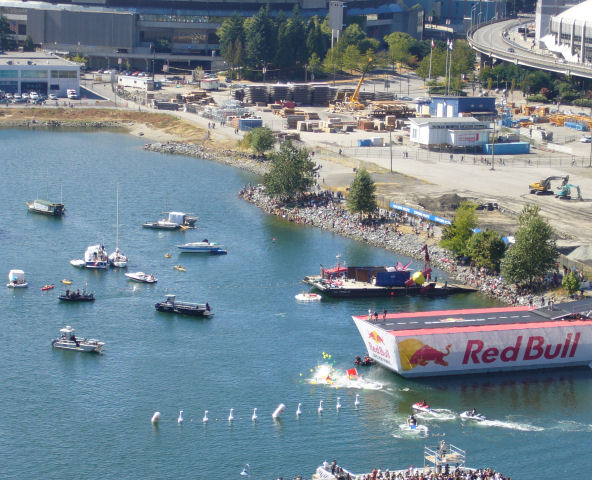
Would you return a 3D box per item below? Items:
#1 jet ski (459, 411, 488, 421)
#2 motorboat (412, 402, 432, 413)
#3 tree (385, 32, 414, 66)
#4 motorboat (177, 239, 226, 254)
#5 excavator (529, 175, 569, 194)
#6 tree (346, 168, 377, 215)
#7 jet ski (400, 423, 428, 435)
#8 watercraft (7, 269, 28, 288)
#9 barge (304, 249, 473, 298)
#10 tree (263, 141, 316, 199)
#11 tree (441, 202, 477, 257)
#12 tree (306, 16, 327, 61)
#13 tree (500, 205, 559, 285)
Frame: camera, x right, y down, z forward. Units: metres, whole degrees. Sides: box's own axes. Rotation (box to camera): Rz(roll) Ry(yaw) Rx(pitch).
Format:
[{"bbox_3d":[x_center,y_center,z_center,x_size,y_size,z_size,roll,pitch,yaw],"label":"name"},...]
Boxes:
[{"bbox_3d":[24.500,24.020,266.990,3.300,1.100,1.200,6,11,26],"label":"jet ski"},{"bbox_3d":[18.466,24.314,283.426,3.000,1.000,1.100,9,13,37],"label":"motorboat"},{"bbox_3d":[38.704,-70.647,726.920,10.700,12.500,10.700,1,11,0],"label":"tree"},{"bbox_3d":[-17.840,1.130,366.820,9.200,2.100,2.900,2,11,1],"label":"motorboat"},{"bbox_3d":[54.170,-11.850,415.210,8.300,4.100,2.800,3,11,10],"label":"excavator"},{"bbox_3d":[14.370,-9.920,421.320,6.400,10.200,6.300,1,10,0],"label":"tree"},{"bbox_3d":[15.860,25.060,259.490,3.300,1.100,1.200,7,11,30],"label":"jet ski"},{"bbox_3d":[-51.834,7.175,361.410,2.900,2.600,5.000,2,11,6],"label":"watercraft"},{"bbox_3d":[17.230,5.170,356.890,29.500,8.000,11.000,-1,10,-15],"label":"barge"},{"bbox_3d":[-1.484,-16.516,451.553,12.200,12.500,12.200,1,11,0],"label":"tree"},{"bbox_3d":[31.770,-1.940,374.750,7.200,10.800,7.000,1,10,0],"label":"tree"},{"bbox_3d":[8.210,-79.480,773.480,7.600,18.300,7.600,1,10,0],"label":"tree"},{"bbox_3d":[42.230,1.060,350.710,10.200,14.400,10.000,1,10,0],"label":"tree"}]

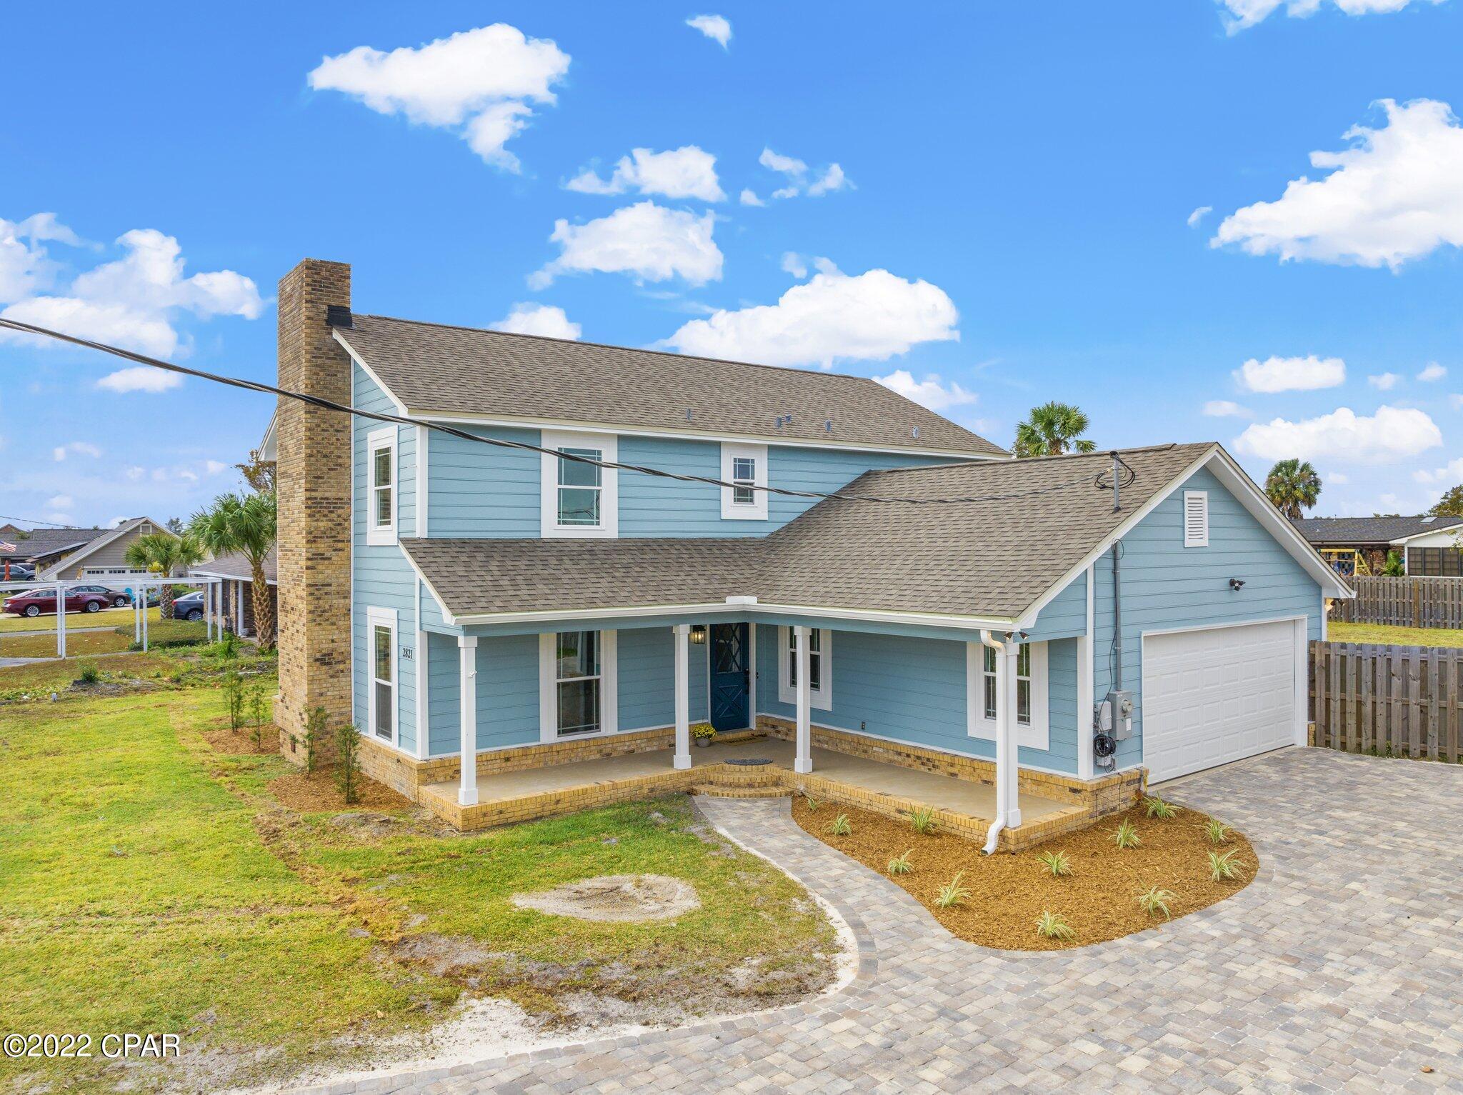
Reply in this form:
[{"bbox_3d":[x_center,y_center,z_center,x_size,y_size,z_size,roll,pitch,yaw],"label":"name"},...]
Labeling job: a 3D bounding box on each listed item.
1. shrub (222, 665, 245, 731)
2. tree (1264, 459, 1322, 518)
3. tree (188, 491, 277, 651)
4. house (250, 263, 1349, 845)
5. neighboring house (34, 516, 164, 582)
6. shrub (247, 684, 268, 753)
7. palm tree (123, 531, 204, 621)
[{"bbox_3d":[-9.554,2.931,19.465,0.390,1.250,0.390,0,0,-38],"label":"shrub"},{"bbox_3d":[36.334,-1.540,65.528,3.380,8.370,3.380,0,0,-38],"label":"tree"},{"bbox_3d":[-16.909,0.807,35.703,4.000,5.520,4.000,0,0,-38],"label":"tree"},{"bbox_3d":[0.282,-0.547,18.186,13.880,8.100,14.660,0,0,-38],"label":"house"},{"bbox_3d":[-41.457,0.832,70.443,11.520,5.620,9.930,0,0,-38],"label":"neighboring house"},{"bbox_3d":[-8.266,2.979,17.694,0.330,1.150,0.330,0,0,-38],"label":"shrub"},{"bbox_3d":[-28.406,1.388,50.719,3.440,4.430,3.440,0,0,-38],"label":"palm tree"}]

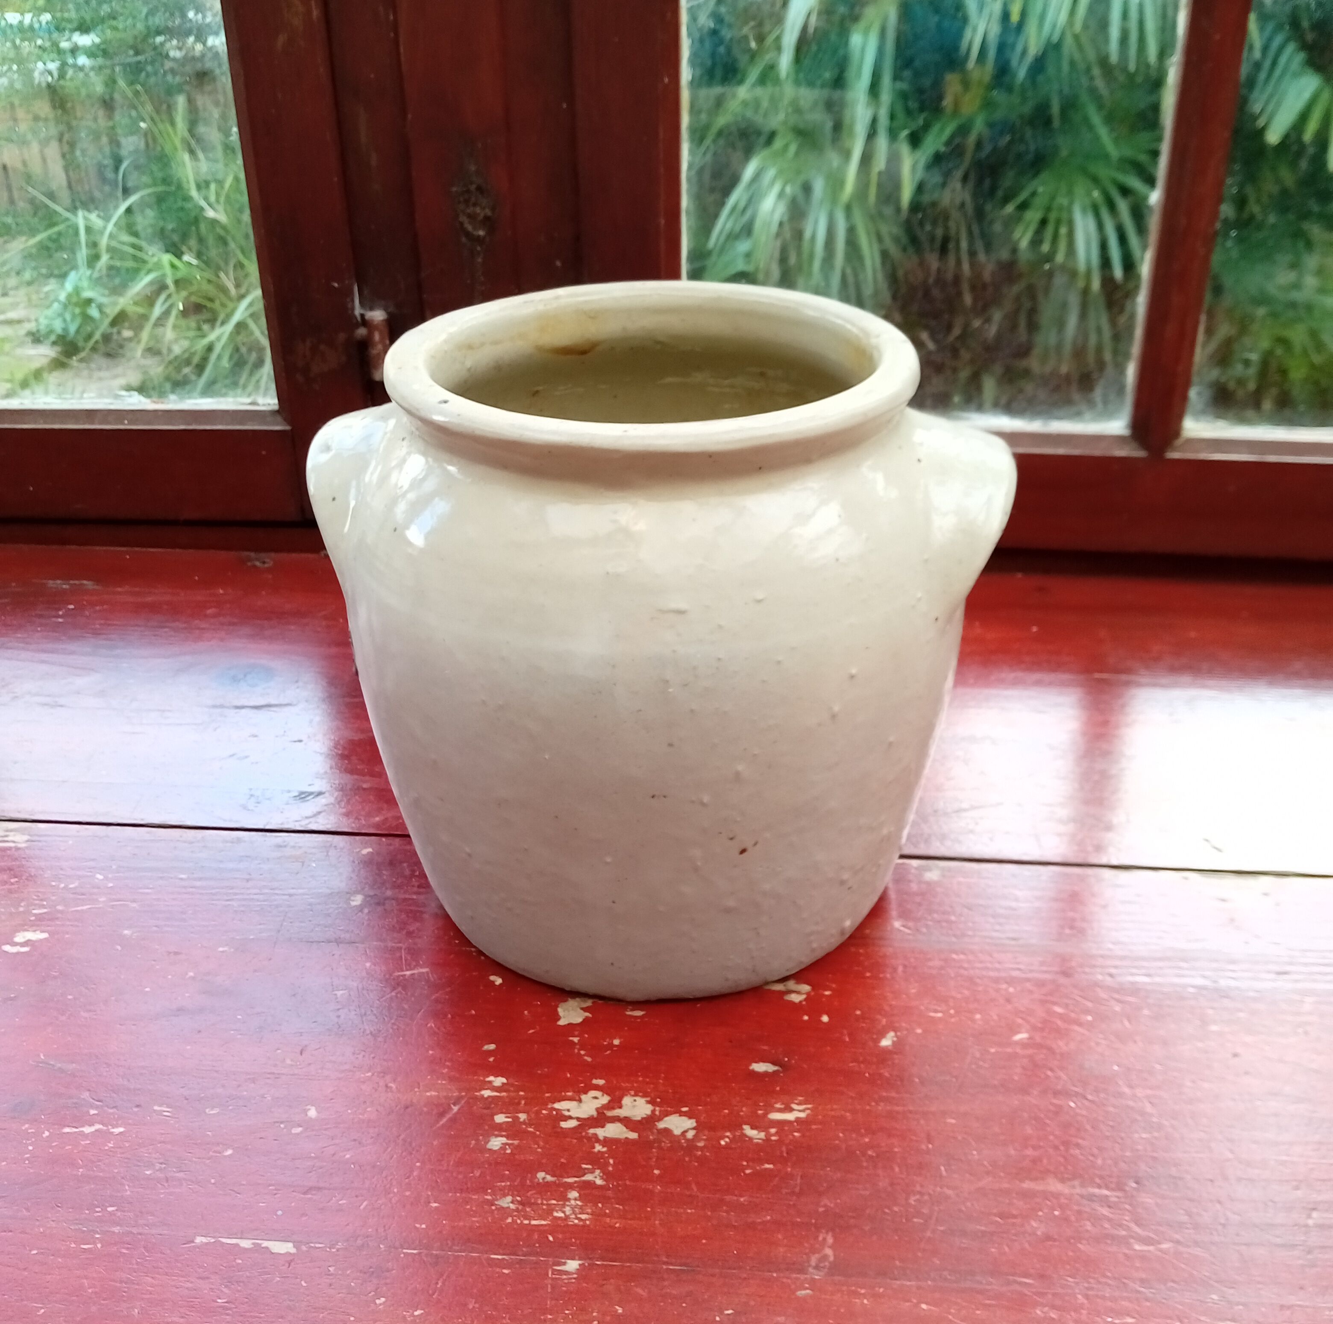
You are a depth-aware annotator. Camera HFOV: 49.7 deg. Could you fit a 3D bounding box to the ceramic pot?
[{"bbox_3d":[-0.003,-0.013,0.518,0.245,0.205,0.214,4,27,8],"label":"ceramic pot"}]

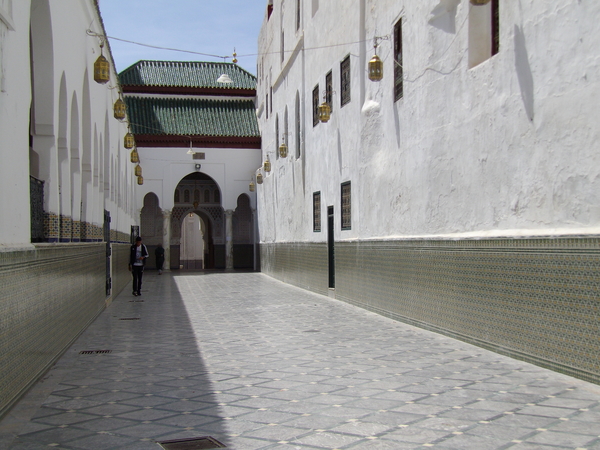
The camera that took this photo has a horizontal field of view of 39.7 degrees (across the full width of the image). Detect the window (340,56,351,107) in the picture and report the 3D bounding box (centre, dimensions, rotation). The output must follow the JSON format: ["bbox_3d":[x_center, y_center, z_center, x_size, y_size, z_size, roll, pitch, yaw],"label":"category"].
[{"bbox_3d":[1.142,-3.519,20.420,0.130,1.149,1.130,-1,-1,-9],"label":"window"}]

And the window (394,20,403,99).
[{"bbox_3d":[1.889,-3.103,15.761,0.130,1.492,0.600,-1,-1,-9],"label":"window"}]

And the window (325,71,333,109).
[{"bbox_3d":[0.809,-3.548,22.505,0.130,1.157,0.980,-1,-1,-9],"label":"window"}]

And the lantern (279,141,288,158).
[{"bbox_3d":[-0.578,-2.666,29.850,0.310,0.560,0.310,-1,-1,-9],"label":"lantern"}]

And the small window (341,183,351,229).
[{"bbox_3d":[1.158,-0.450,20.507,0.130,1.176,1.180,-1,-1,-9],"label":"small window"}]

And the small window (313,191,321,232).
[{"bbox_3d":[0.525,-0.371,24.485,0.130,1.181,1.200,-1,-1,-9],"label":"small window"}]

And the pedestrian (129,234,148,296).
[{"bbox_3d":[-4.835,1.234,24.985,0.560,1.740,0.380,-1,-1,-9],"label":"pedestrian"}]

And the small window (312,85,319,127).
[{"bbox_3d":[0.494,-3.478,24.482,0.130,1.121,1.030,-1,-1,-9],"label":"small window"}]

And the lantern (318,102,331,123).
[{"bbox_3d":[0.650,-2.967,21.900,0.310,0.550,0.310,-1,-1,-9],"label":"lantern"}]

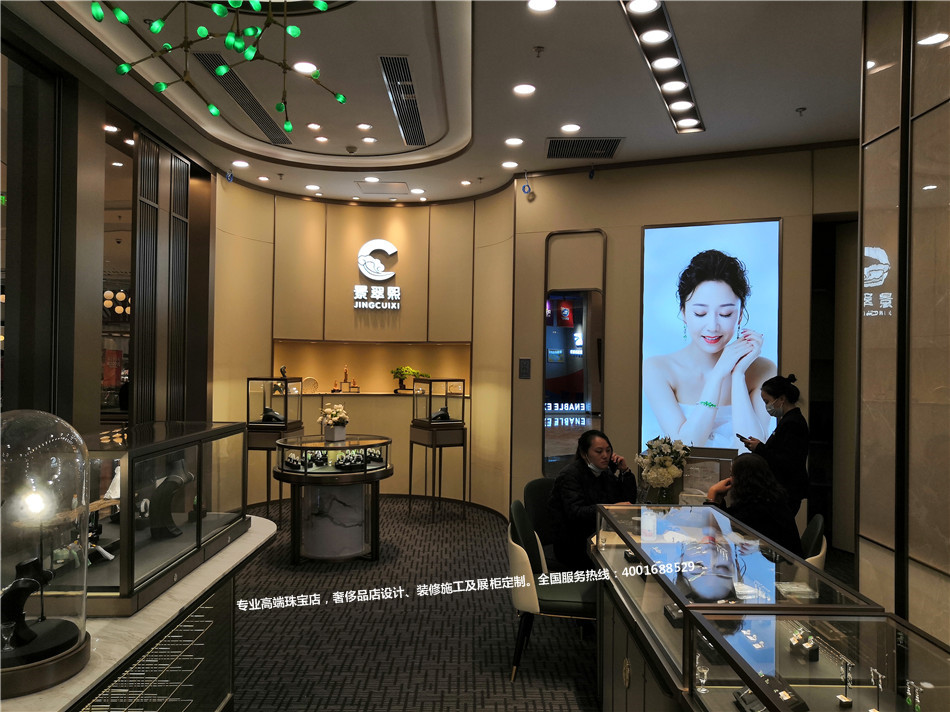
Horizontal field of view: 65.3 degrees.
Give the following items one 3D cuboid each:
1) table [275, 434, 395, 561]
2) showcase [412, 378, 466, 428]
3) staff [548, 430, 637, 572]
[{"bbox_3d":[-1.197,1.196,6.273,1.020,0.949,1.020,1,-1,0],"label":"table"},{"bbox_3d":[-0.383,0.501,7.894,0.413,0.488,0.413,1,-1,-31],"label":"showcase"},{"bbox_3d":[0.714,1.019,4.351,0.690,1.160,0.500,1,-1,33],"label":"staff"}]

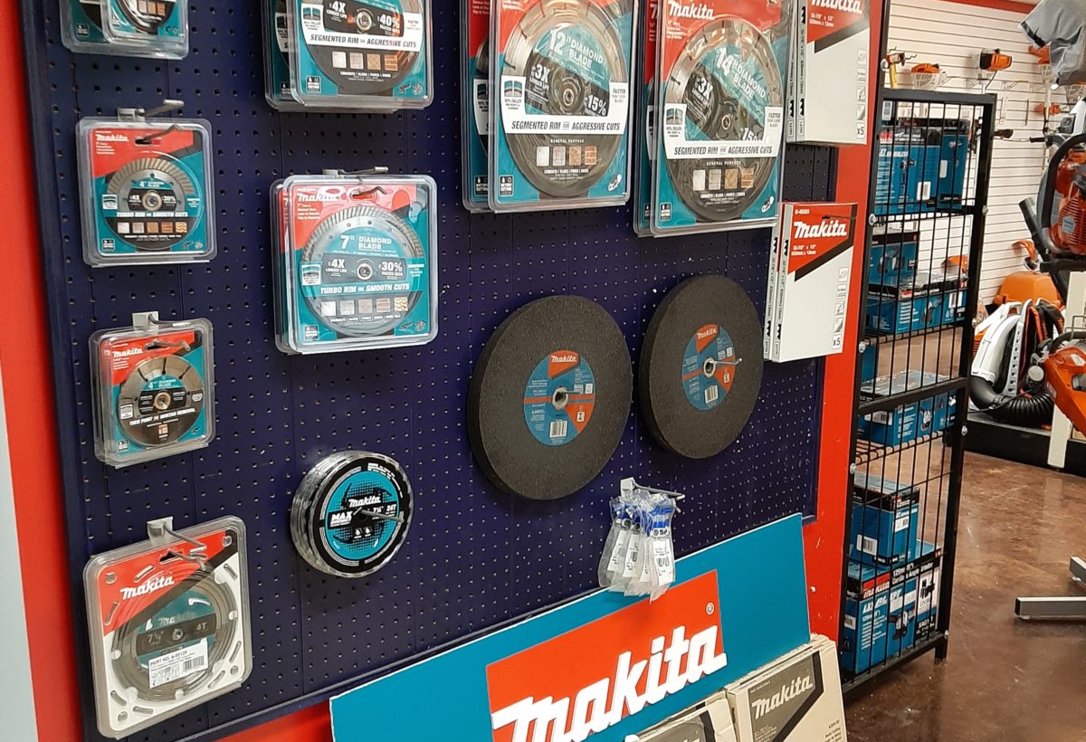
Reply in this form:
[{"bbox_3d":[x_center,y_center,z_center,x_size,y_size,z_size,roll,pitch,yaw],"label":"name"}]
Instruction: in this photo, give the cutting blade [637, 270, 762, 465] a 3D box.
[{"bbox_3d":[0.311,-0.008,2.115,0.354,0.354,0.027,-11,15,-42],"label":"cutting blade"}]

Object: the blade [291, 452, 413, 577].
[{"bbox_3d":[-0.281,0.211,1.621,0.187,0.187,0.044,-12,15,-43],"label":"blade"}]

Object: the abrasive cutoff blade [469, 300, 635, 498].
[{"bbox_3d":[0.019,0.044,1.862,0.353,0.353,0.029,-11,12,-41],"label":"abrasive cutoff blade"}]

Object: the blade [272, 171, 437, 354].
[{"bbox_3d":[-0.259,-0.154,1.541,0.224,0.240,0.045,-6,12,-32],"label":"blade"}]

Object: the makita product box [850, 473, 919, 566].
[{"bbox_3d":[0.890,0.399,2.985,0.117,0.199,0.235,-9,16,-37],"label":"makita product box"}]

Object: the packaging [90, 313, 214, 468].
[{"bbox_3d":[-0.496,0.024,1.393,0.040,0.170,0.147,11,15,40],"label":"packaging"}]

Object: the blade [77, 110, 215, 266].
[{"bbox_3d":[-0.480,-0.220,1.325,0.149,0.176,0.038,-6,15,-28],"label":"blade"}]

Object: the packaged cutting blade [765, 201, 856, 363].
[{"bbox_3d":[0.557,-0.188,2.260,0.205,0.315,0.043,-8,16,-37],"label":"packaged cutting blade"}]

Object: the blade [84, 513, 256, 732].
[{"bbox_3d":[-0.501,0.345,1.476,0.217,0.261,0.028,-13,23,-42],"label":"blade"}]

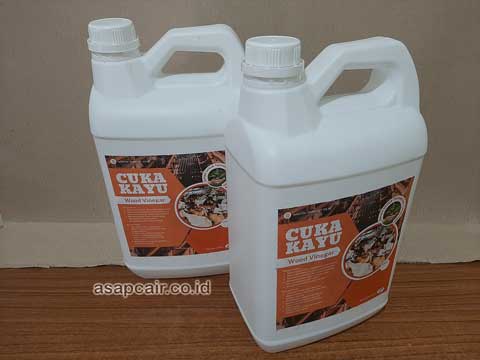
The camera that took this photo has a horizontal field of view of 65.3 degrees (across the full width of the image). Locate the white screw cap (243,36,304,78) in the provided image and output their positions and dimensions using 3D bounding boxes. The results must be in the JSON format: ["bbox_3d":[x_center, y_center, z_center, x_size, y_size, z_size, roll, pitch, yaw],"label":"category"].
[{"bbox_3d":[0.028,-0.105,0.316,0.052,0.025,0.052,-1,29,1],"label":"white screw cap"}]

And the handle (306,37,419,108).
[{"bbox_3d":[0.115,-0.101,0.360,0.128,0.069,0.037,-12,31,-19],"label":"handle"}]

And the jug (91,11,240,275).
[{"bbox_3d":[-0.080,-0.036,0.494,0.181,0.322,0.127,-3,29,-3],"label":"jug"}]

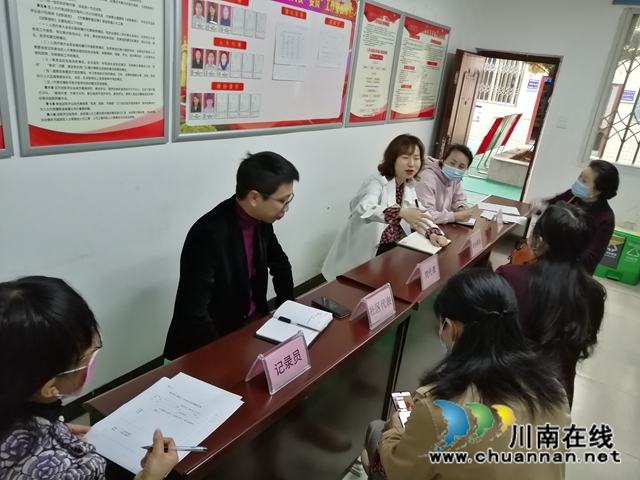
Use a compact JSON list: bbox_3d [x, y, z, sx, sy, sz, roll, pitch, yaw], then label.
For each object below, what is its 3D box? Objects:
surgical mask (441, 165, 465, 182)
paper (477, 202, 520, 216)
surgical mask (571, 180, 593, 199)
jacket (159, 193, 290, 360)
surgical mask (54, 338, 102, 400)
[{"bbox_3d":[0.894,-0.451,3.349,0.140,0.105,0.080,16,27,-9],"label":"surgical mask"},{"bbox_3d":[1.408,-0.255,3.926,0.295,0.016,0.210,9,20,7],"label":"paper"},{"bbox_3d":[1.654,-0.321,3.160,0.080,0.110,0.135,4,20,-7],"label":"surgical mask"},{"bbox_3d":[-0.384,0.158,2.162,0.500,0.660,0.540,17,22,26],"label":"jacket"},{"bbox_3d":[-0.500,0.281,1.060,0.140,0.115,0.085,29,-6,46],"label":"surgical mask"}]

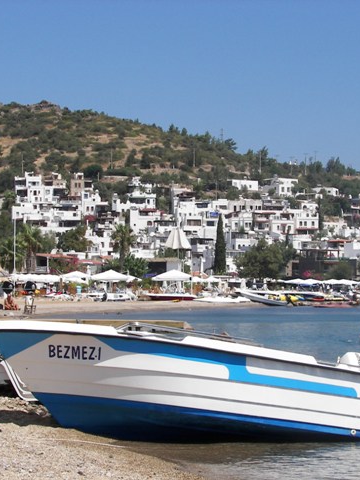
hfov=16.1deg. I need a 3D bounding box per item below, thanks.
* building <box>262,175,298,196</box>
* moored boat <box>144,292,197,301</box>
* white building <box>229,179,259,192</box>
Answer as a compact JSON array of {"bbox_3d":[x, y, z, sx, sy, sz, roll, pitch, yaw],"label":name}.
[{"bbox_3d":[28.859,-15.430,370.000,8.500,6.200,8.000,1,-2,-25],"label":"building"},{"bbox_3d":[-0.909,5.403,122.000,5.000,0.950,1.900,0,-2,0],"label":"moored boat"},{"bbox_3d":[18.666,-16.021,375.000,7.800,4.000,6.000,1,-2,-25],"label":"white building"}]

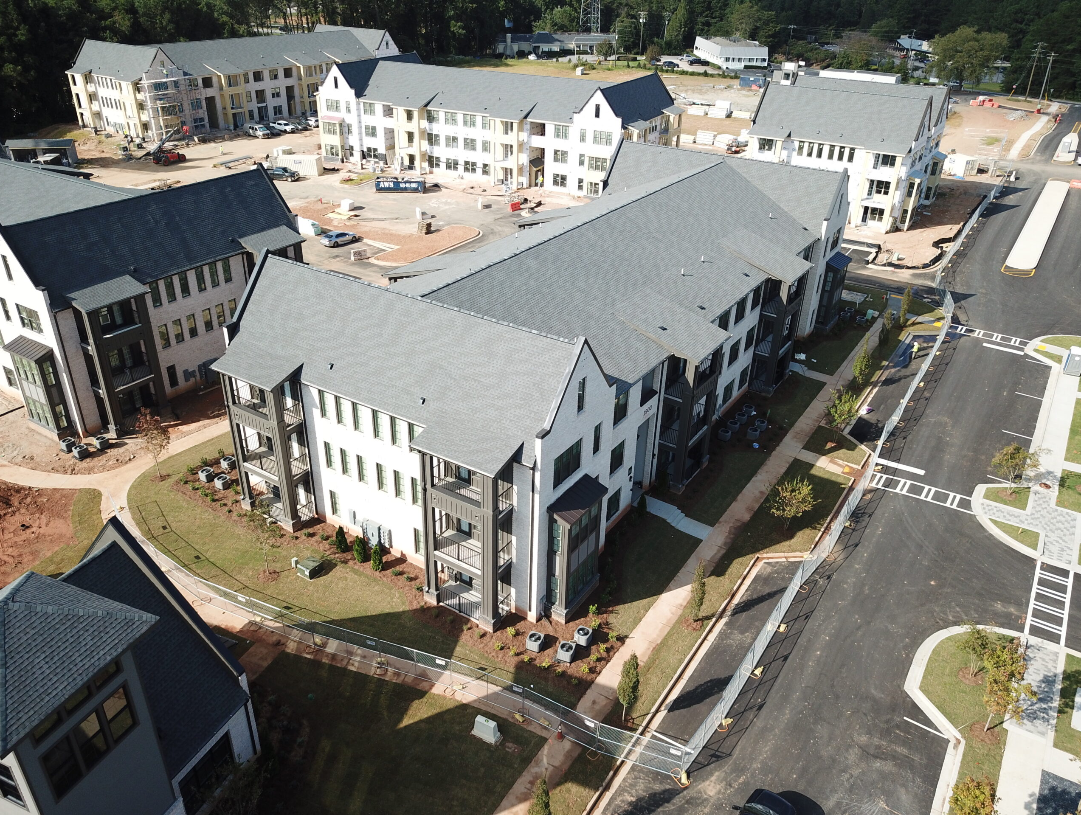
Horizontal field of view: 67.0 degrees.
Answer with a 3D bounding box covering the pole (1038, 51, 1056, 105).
[{"bbox_3d":[128.724,-83.372,207.405,2.600,12.672,0.500,-6,30,-14],"label":"pole"}]

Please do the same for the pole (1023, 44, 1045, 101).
[{"bbox_3d":[114.407,-77.851,189.448,3.000,12.400,0.500,3,28,2],"label":"pole"}]

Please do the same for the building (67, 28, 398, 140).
[{"bbox_3d":[-57.883,-68.880,168.257,25.000,14.900,69.700,17,32,26],"label":"building"}]

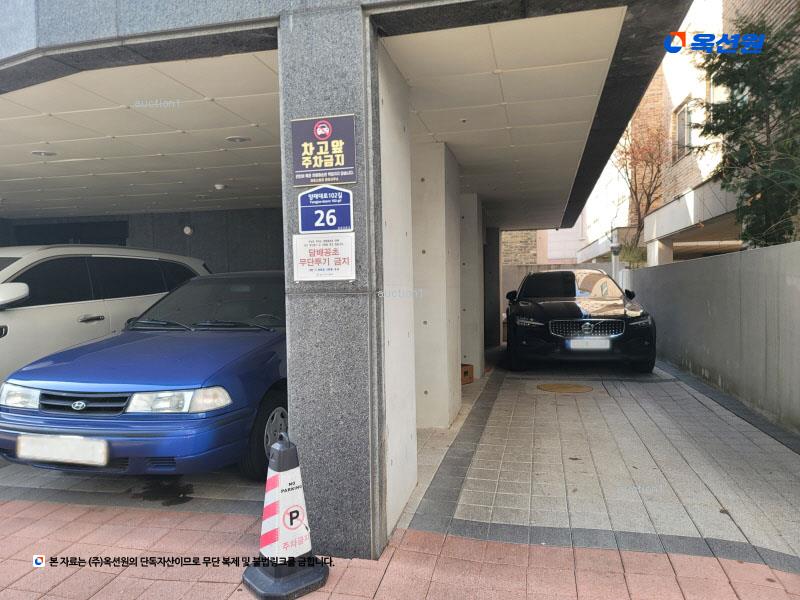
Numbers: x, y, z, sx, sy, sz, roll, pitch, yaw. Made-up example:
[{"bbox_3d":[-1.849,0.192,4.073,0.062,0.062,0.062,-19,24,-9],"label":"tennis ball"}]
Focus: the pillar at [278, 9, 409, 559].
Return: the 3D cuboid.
[{"bbox_3d":[-0.221,-0.058,3.088,0.416,2.412,1.008,-1,1,14],"label":"pillar"}]

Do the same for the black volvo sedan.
[{"bbox_3d":[2.700,0.195,9.320,1.870,1.470,4.780,-1,2,11],"label":"black volvo sedan"}]

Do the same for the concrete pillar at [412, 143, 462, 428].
[{"bbox_3d":[0.320,-0.120,5.438,0.410,2.412,1.069,-1,1,14],"label":"concrete pillar"}]

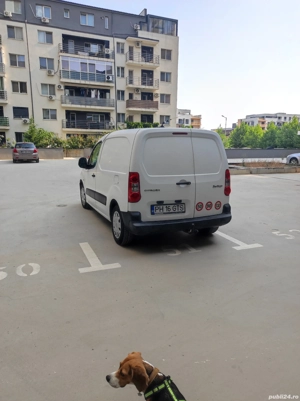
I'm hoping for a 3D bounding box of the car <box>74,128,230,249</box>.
[{"bbox_3d":[-0.228,-0.497,5.973,1.840,1.820,4.380,-4,12,-22],"label":"car"}]

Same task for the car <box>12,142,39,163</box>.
[{"bbox_3d":[-9.728,-3.841,22.705,1.730,1.480,4.350,-4,12,-23],"label":"car"}]

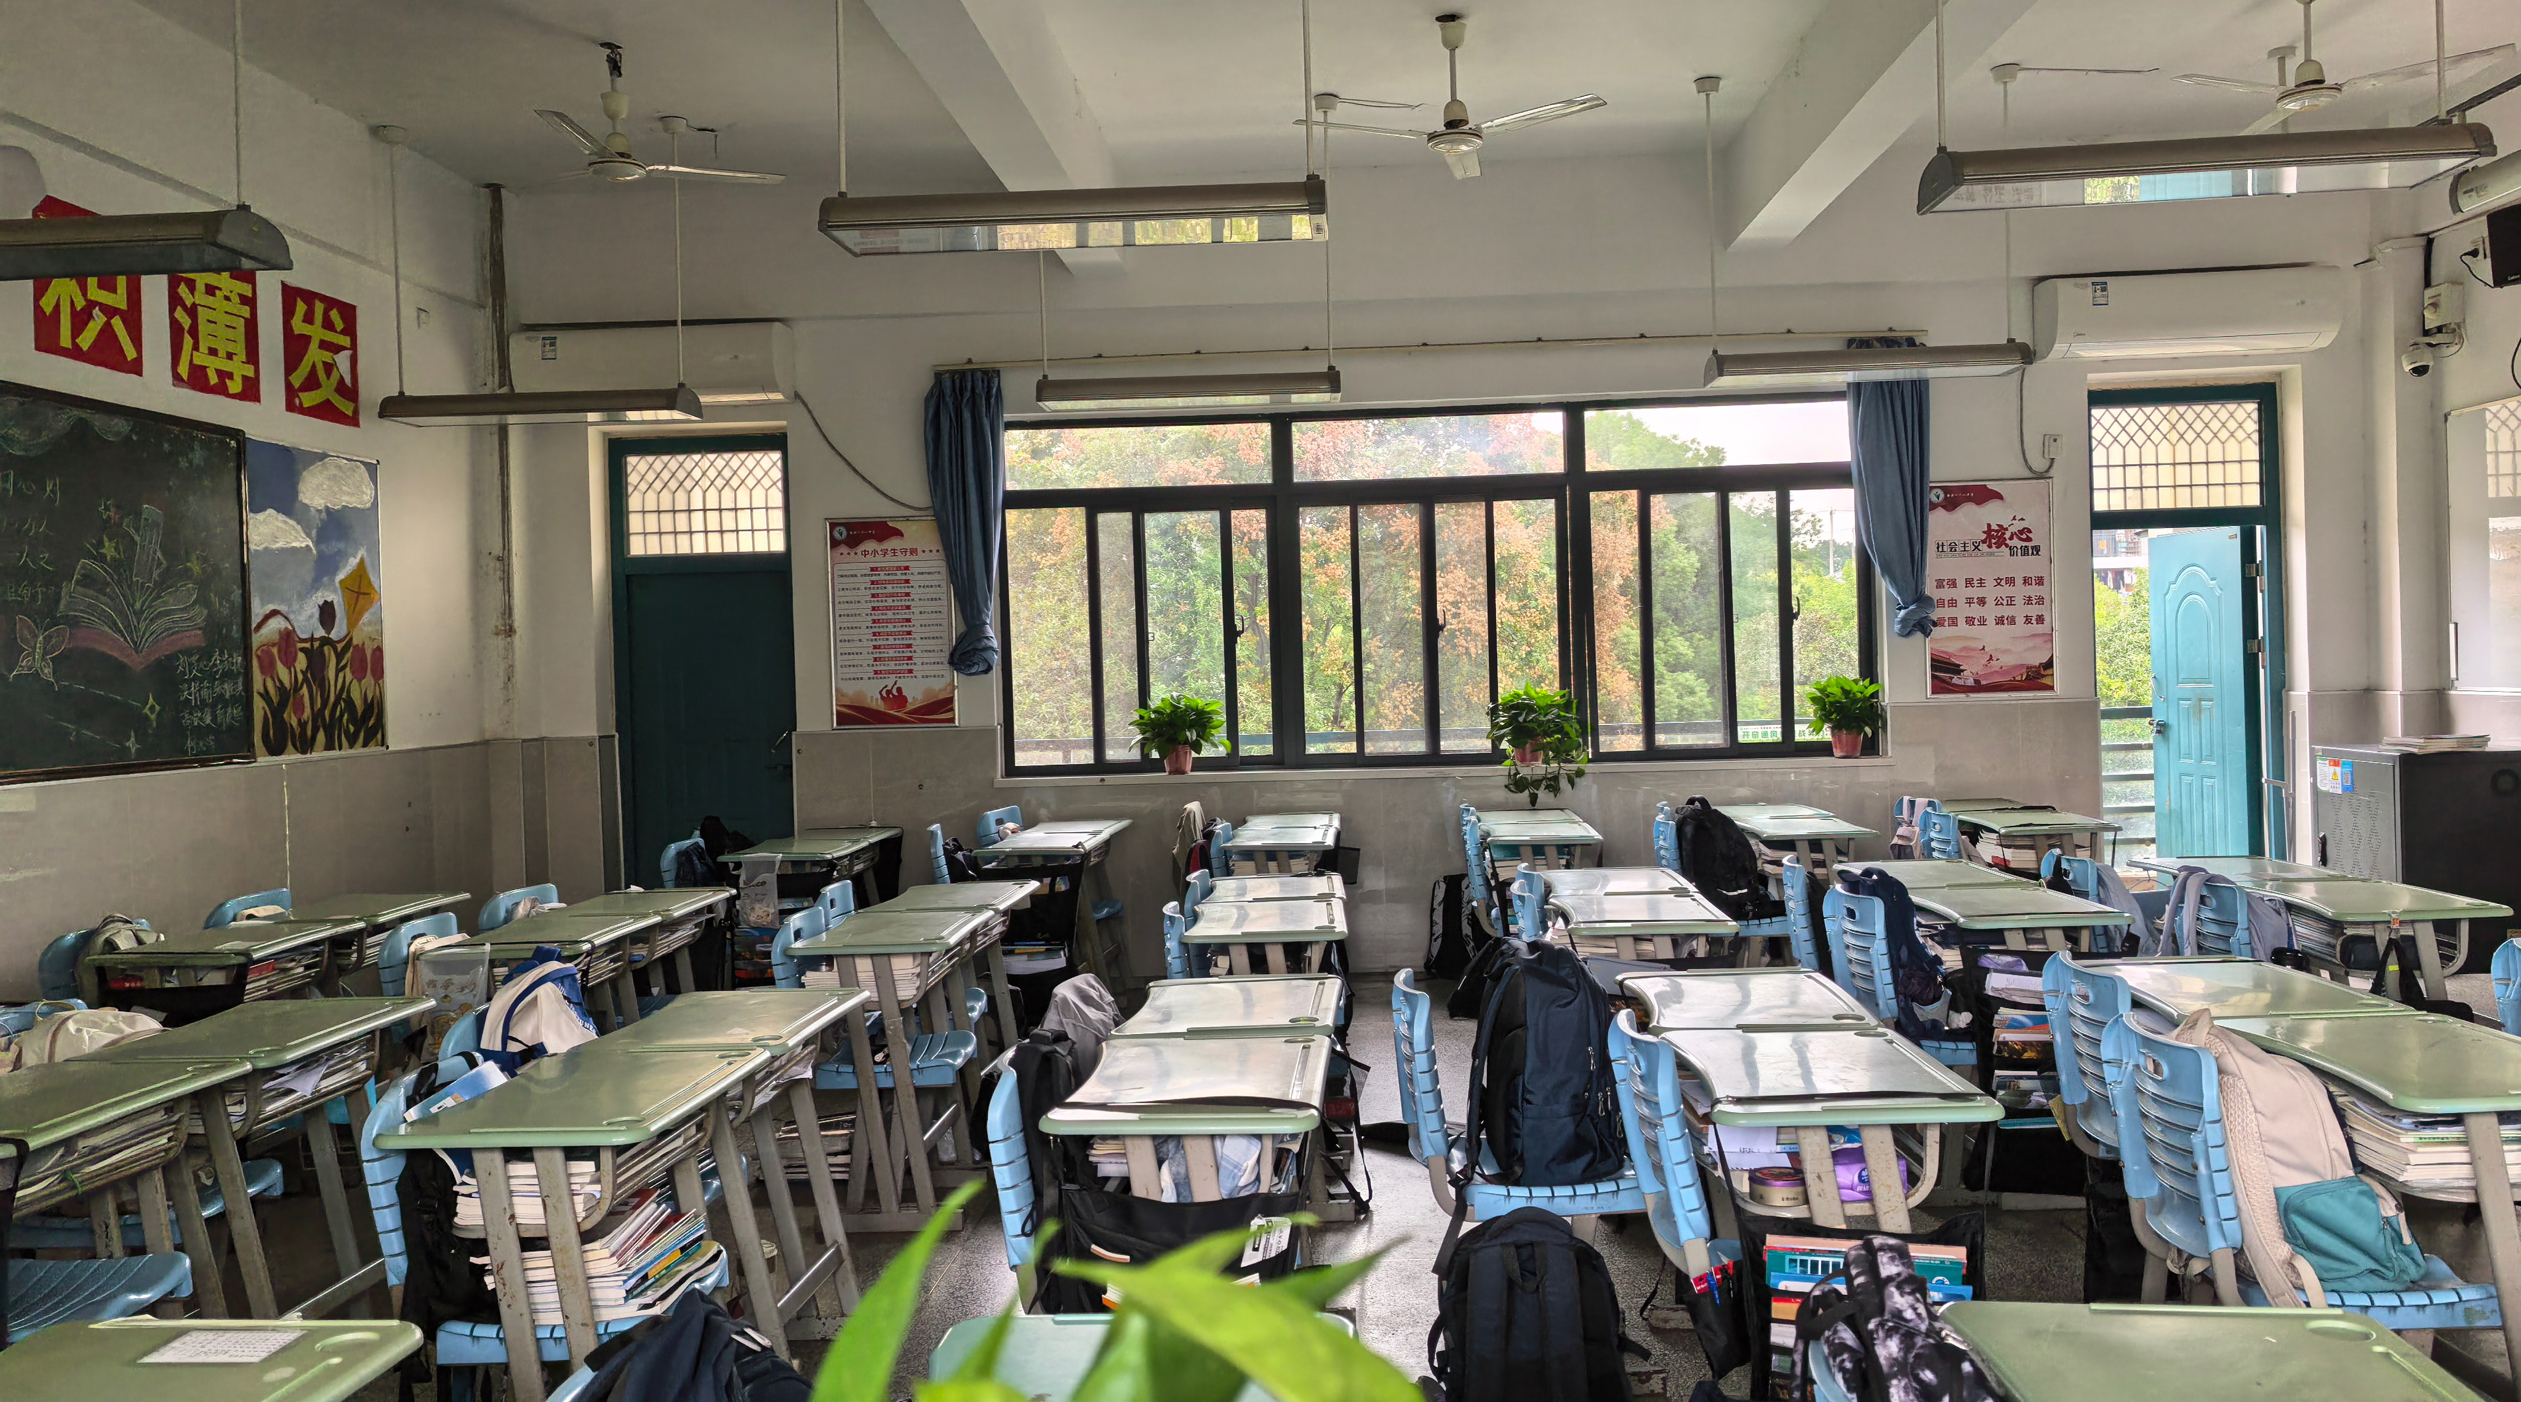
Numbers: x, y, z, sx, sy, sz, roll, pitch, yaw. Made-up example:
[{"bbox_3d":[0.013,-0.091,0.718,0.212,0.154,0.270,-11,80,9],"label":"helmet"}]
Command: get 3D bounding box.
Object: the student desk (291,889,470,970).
[{"bbox_3d":[-2.904,1.058,5.613,0.445,0.763,0.610,-2,1,1],"label":"student desk"}]

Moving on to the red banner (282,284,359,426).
[{"bbox_3d":[-3.807,-1.399,7.114,0.015,0.510,0.510,-2,1,3],"label":"red banner"}]

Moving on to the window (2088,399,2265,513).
[{"bbox_3d":[4.259,-1.145,8.121,0.800,0.520,0.060,-2,1,3],"label":"window"}]

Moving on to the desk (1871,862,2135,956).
[{"bbox_3d":[1.953,0.907,4.563,0.420,0.765,0.610,-2,1,3],"label":"desk"}]

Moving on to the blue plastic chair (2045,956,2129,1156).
[{"bbox_3d":[1.889,0.927,3.448,0.500,0.815,0.420,-2,1,3],"label":"blue plastic chair"}]

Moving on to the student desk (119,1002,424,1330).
[{"bbox_3d":[-2.081,1.064,3.620,0.445,0.763,0.610,-2,1,3],"label":"student desk"}]

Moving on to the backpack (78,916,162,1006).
[{"bbox_3d":[-3.164,0.797,4.930,0.190,0.410,0.290,-2,1,8],"label":"backpack"}]

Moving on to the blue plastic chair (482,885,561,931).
[{"bbox_3d":[-2.123,1.000,5.564,0.490,0.790,0.410,-2,1,4],"label":"blue plastic chair"}]

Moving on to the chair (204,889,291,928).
[{"bbox_3d":[-2.984,1.035,5.588,0.500,0.815,0.420,-2,1,3],"label":"chair"}]

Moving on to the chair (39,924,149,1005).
[{"bbox_3d":[-3.046,1.025,4.871,0.460,0.810,0.410,-2,1,4],"label":"chair"}]

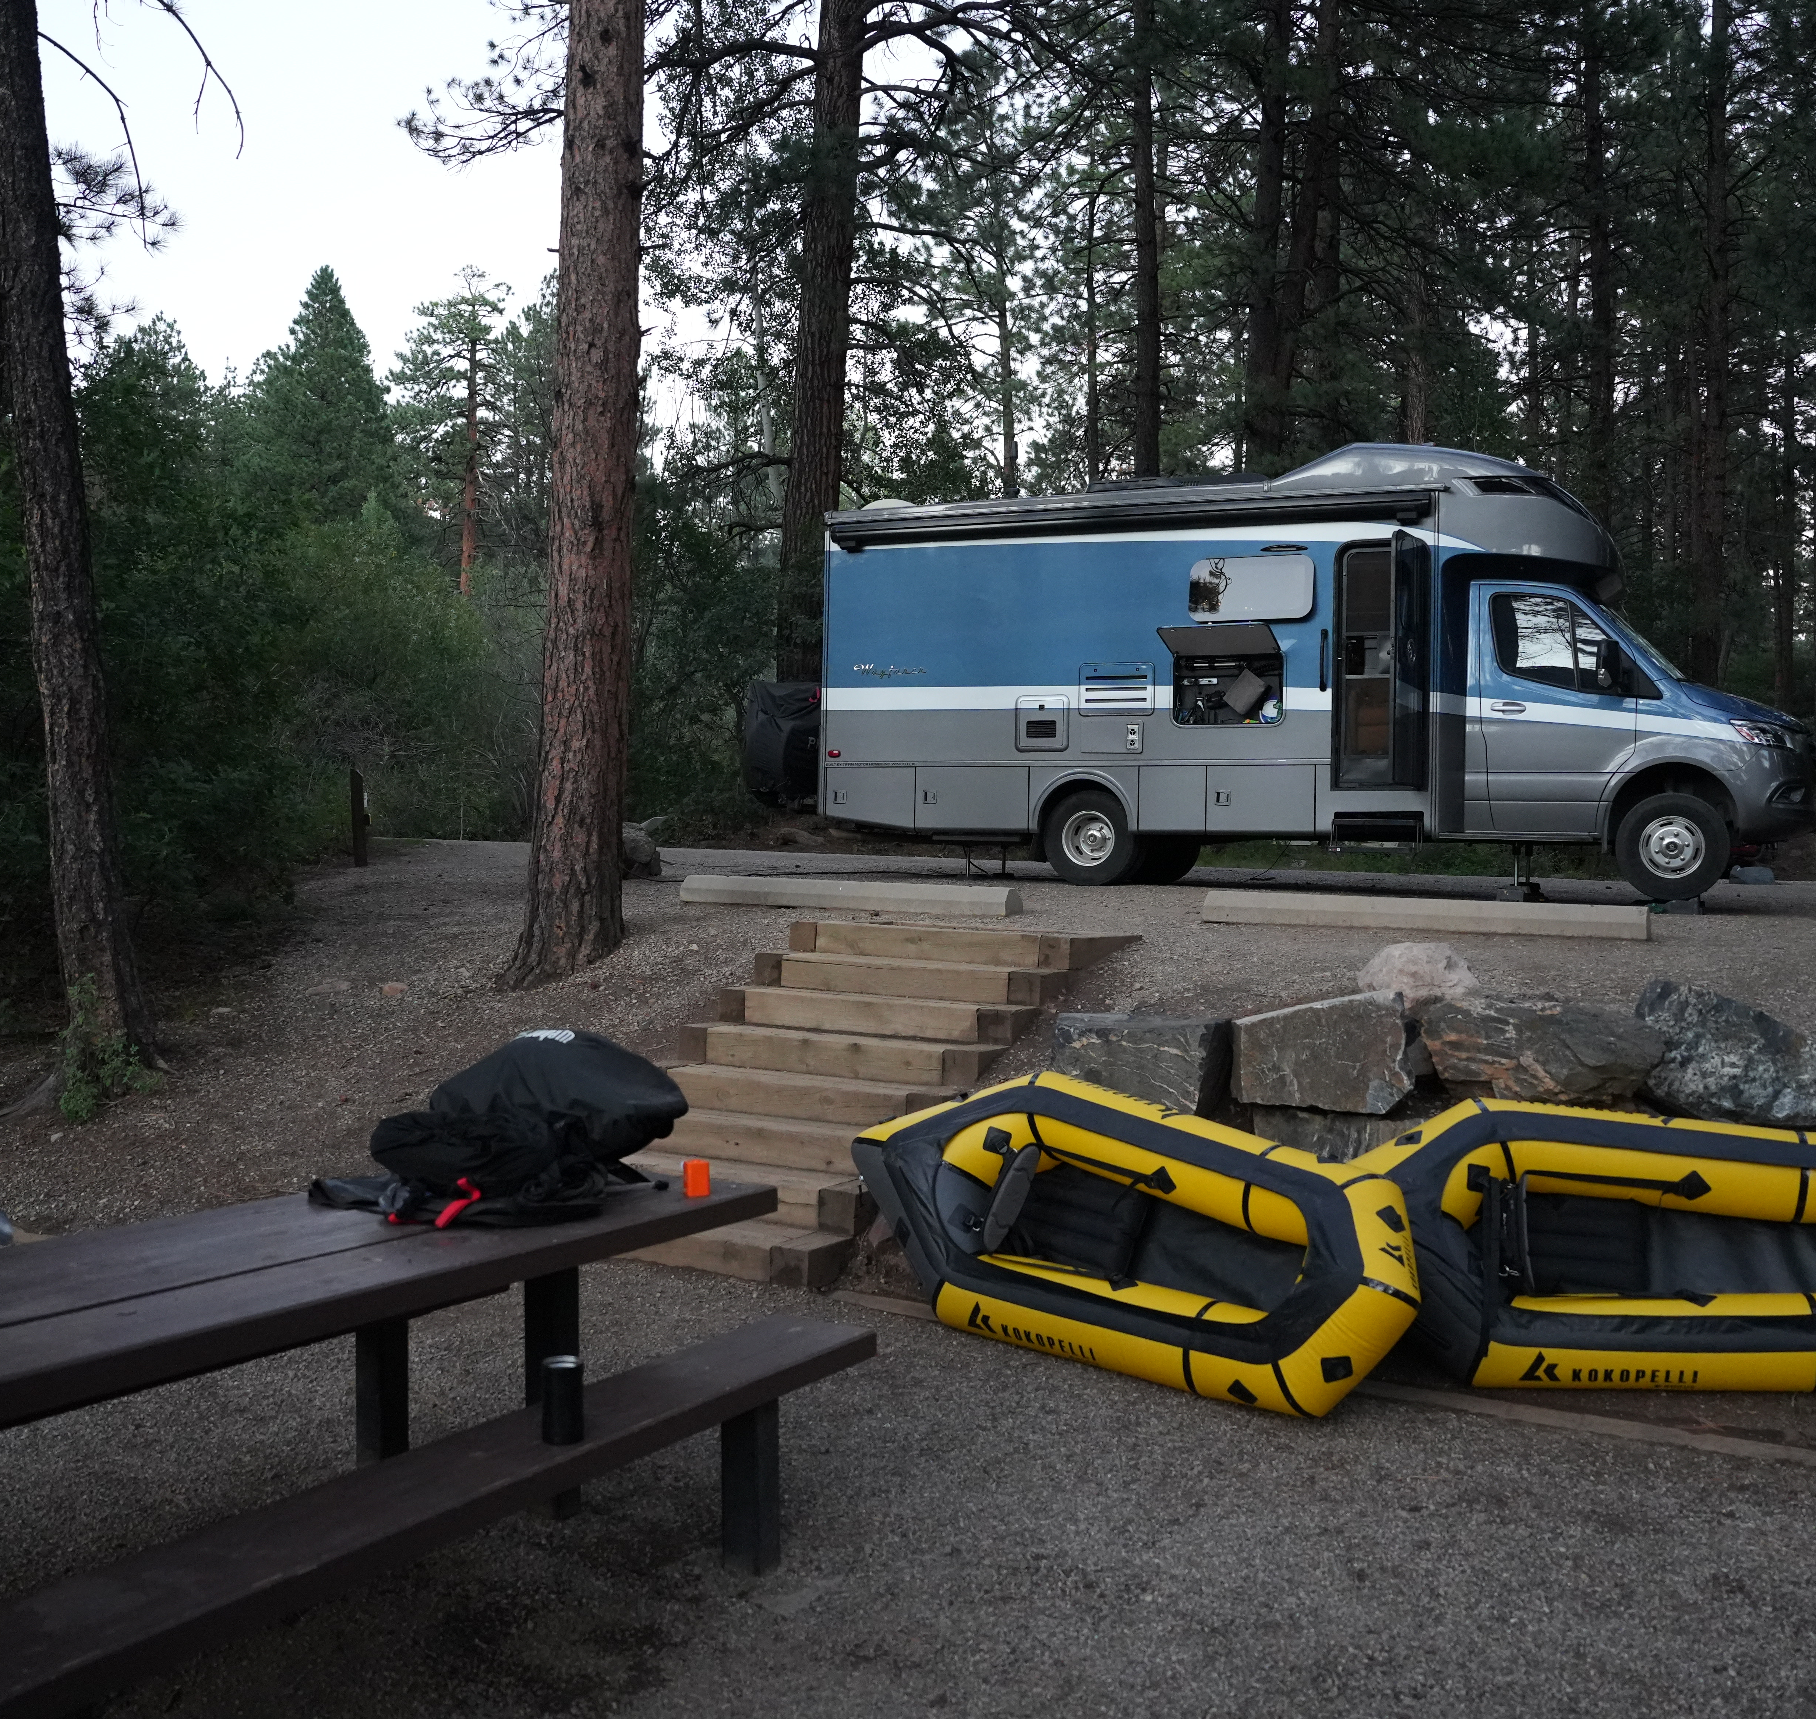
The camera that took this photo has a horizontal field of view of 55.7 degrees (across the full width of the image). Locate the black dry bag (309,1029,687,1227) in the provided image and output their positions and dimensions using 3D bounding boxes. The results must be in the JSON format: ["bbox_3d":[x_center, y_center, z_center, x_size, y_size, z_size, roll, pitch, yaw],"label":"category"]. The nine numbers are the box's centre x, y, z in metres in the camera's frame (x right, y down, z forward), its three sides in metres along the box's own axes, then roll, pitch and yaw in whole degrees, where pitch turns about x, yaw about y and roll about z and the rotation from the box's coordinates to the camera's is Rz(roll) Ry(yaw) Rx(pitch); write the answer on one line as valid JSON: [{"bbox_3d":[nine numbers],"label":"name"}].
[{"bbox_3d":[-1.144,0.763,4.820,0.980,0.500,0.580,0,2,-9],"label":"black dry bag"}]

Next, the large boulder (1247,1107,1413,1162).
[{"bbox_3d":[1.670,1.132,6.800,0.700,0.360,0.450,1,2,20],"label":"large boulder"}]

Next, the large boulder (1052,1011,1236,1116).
[{"bbox_3d":[0.975,0.878,7.200,0.650,0.470,0.460,2,2,27],"label":"large boulder"}]

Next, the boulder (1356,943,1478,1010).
[{"bbox_3d":[2.190,0.503,7.400,0.510,0.300,0.420,1,2,18],"label":"boulder"}]

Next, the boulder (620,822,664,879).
[{"bbox_3d":[-2.318,-0.086,14.600,0.550,0.480,0.480,1,2,18],"label":"boulder"}]

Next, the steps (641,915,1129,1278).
[{"bbox_3d":[-0.268,0.985,8.340,1.660,1.200,3.200,2,2,30],"label":"steps"}]

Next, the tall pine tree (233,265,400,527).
[{"bbox_3d":[-16.221,-9.037,47.000,5.200,14.500,5.200,1,2,0],"label":"tall pine tree"}]

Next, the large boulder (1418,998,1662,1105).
[{"bbox_3d":[2.517,0.771,6.850,0.920,0.450,0.500,1,2,20],"label":"large boulder"}]

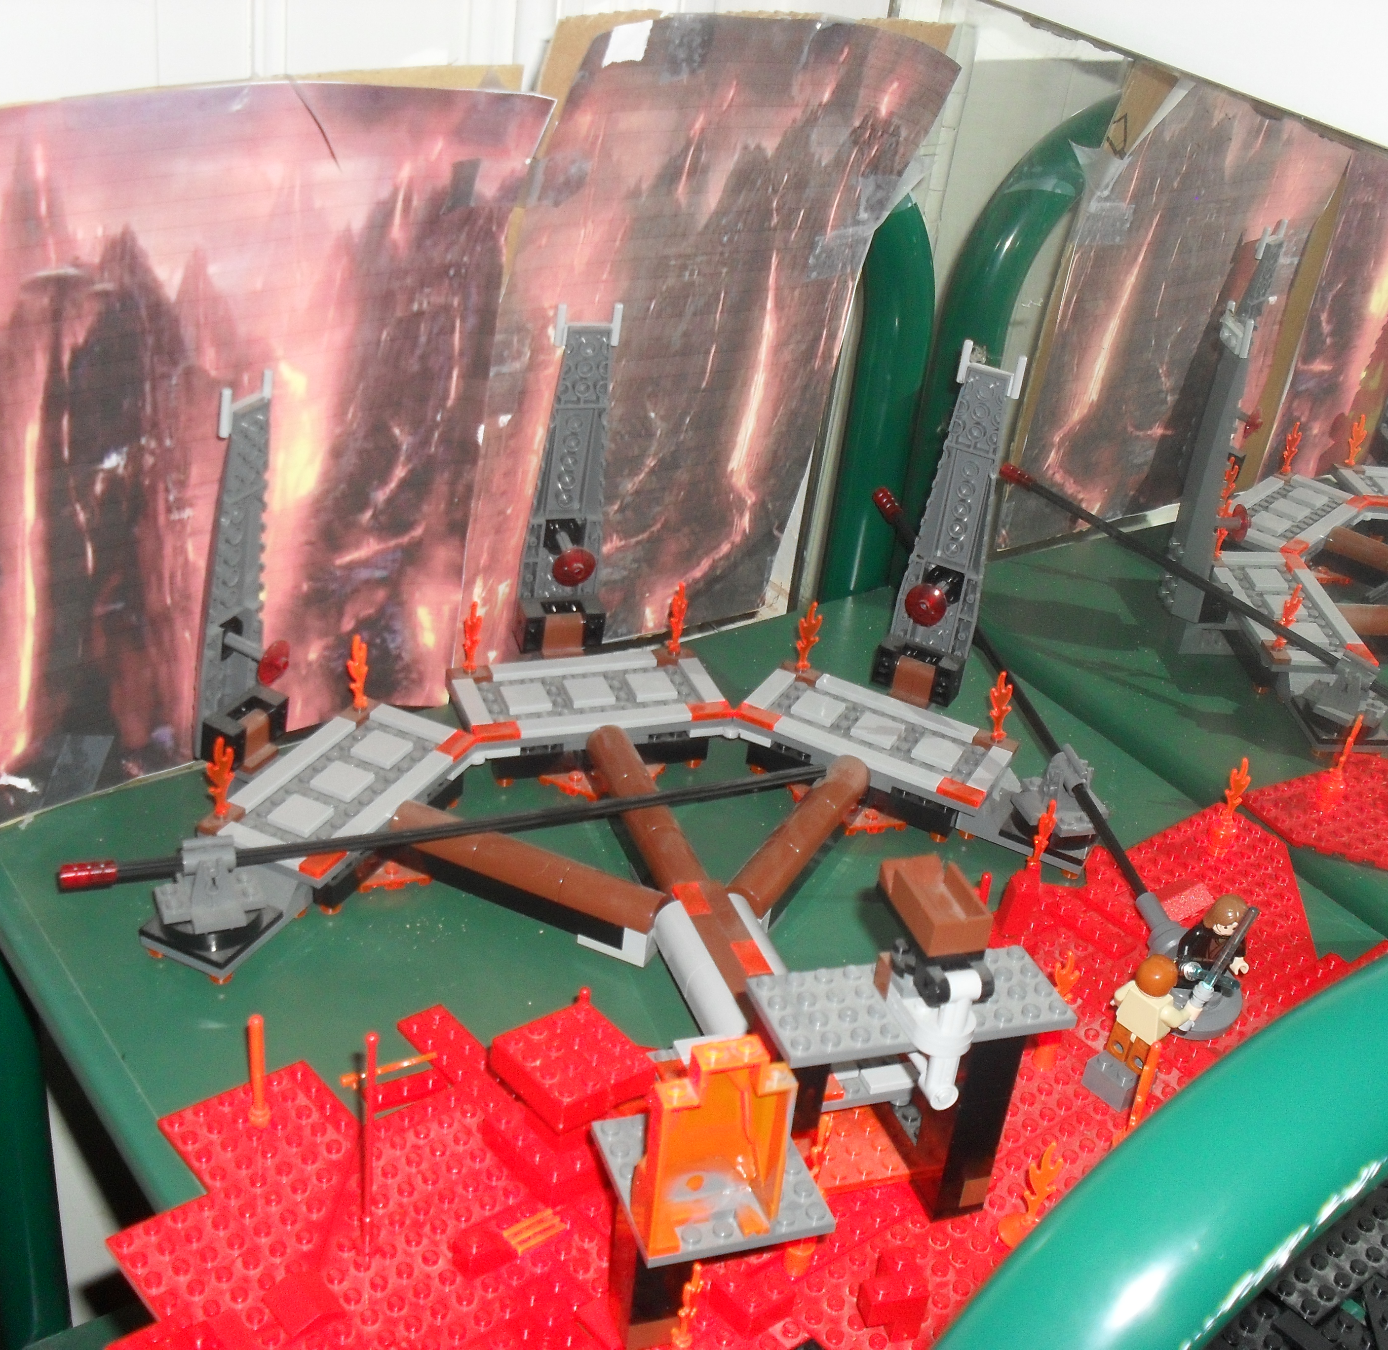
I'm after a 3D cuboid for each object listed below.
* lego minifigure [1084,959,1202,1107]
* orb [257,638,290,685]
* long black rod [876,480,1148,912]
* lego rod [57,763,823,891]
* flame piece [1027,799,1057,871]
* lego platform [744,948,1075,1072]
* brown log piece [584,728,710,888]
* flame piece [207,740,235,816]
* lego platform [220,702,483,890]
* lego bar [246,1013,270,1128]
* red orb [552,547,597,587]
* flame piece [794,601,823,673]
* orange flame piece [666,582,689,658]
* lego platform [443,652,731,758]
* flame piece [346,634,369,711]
[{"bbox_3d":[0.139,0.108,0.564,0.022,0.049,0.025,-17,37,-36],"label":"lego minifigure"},{"bbox_3d":[-0.138,-0.004,0.597,0.005,0.016,0.016,32,34,8],"label":"orb"},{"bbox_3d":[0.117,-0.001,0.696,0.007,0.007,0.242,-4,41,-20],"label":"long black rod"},{"bbox_3d":[-0.068,0.047,0.589,0.263,0.009,0.009,-6,33,-29],"label":"lego rod"},{"bbox_3d":[0.121,0.055,0.628,0.005,0.029,0.011,-3,33,-18],"label":"flame piece"},{"bbox_3d":[0.057,0.085,0.472,0.080,0.005,0.032,-4,31,-19],"label":"lego platform"},{"bbox_3d":[-0.015,0.046,0.617,0.016,0.013,0.094,-5,31,-20],"label":"brown log piece"},{"bbox_3d":[-0.151,0.033,0.578,0.011,0.029,0.005,-17,39,-35],"label":"flame piece"},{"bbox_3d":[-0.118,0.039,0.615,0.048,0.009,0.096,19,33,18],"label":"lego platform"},{"bbox_3d":[-0.122,0.111,0.512,0.006,0.040,0.006,5,29,-3],"label":"lego bar"},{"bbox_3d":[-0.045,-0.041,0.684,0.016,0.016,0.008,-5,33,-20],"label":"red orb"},{"bbox_3d":[0.044,-0.015,0.700,0.011,0.029,0.005,14,32,11],"label":"flame piece"},{"bbox_3d":[-0.006,-0.021,0.699,0.005,0.029,0.011,-9,35,-25],"label":"orange flame piece"},{"bbox_3d":[-0.039,0.010,0.673,0.096,0.009,0.048,-5,31,-20],"label":"lego platform"},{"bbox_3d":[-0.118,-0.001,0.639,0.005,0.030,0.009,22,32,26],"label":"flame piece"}]

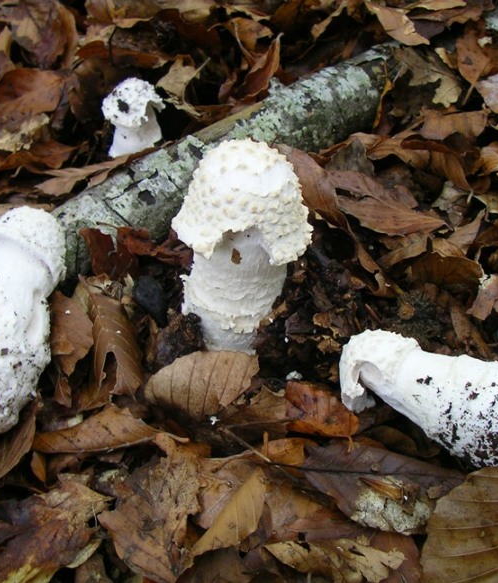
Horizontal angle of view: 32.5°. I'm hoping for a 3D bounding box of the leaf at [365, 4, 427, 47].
[{"bbox_3d":[0.118,-0.217,0.688,0.028,0.010,0.059,-20,61,-8],"label":"leaf"}]

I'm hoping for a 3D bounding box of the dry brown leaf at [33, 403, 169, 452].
[{"bbox_3d":[-0.074,0.068,0.424,0.065,0.014,0.024,-2,58,-1],"label":"dry brown leaf"}]

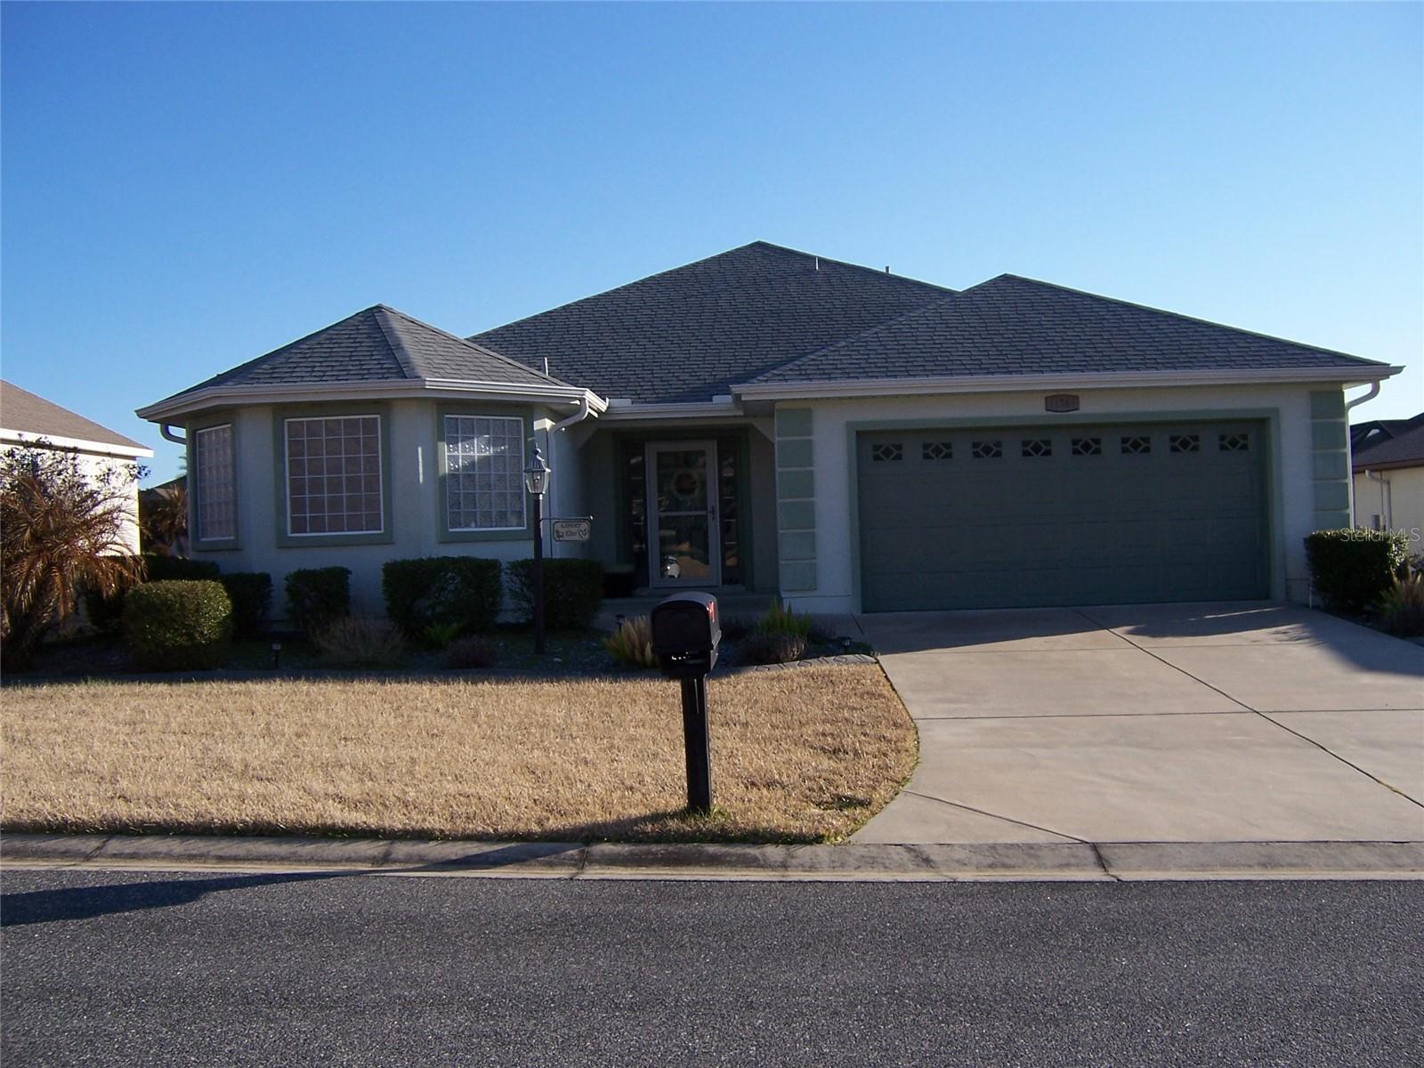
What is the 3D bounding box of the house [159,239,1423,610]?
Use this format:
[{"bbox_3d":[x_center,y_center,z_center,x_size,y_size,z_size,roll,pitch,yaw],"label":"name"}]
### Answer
[{"bbox_3d":[0.580,-2.089,22.474,14.600,6.370,16.500,-2,-1,0],"label":"house"}]

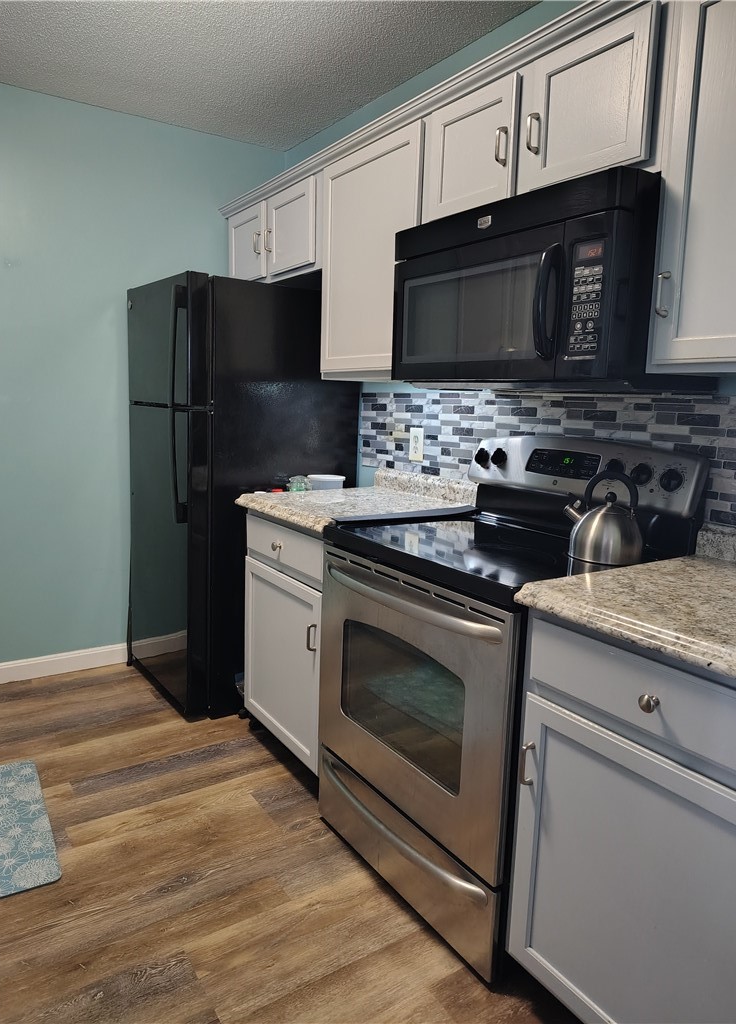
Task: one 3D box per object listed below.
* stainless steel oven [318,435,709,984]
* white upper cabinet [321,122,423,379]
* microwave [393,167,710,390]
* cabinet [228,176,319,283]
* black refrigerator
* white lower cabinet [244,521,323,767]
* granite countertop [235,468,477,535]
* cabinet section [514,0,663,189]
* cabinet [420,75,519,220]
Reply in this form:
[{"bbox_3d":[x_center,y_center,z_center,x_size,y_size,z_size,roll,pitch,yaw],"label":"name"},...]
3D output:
[{"bbox_3d":[0.319,0.401,1.931,0.665,1.175,0.755,-4,10,-33],"label":"stainless steel oven"},{"bbox_3d":[0.131,-0.821,2.426,0.338,0.730,0.580,-4,10,-33],"label":"white upper cabinet"},{"bbox_3d":[0.463,-0.543,1.862,0.435,0.419,0.757,-4,10,-33],"label":"microwave"},{"bbox_3d":[-0.277,-1.128,3.017,0.338,0.331,0.830,-4,10,-33],"label":"cabinet"},{"bbox_3d":[-0.581,-0.085,3.146,0.780,1.705,0.752,-4,10,-33],"label":"black refrigerator"},{"bbox_3d":[-0.030,0.421,2.531,0.632,0.808,0.580,-4,10,-33],"label":"white lower cabinet"},{"bbox_3d":[-0.034,-0.053,2.477,0.645,0.131,0.659,-4,10,-33],"label":"granite countertop"},{"bbox_3d":[0.615,-0.912,1.695,0.335,0.325,0.383,-4,10,-33],"label":"cabinet section"},{"bbox_3d":[0.404,-0.955,1.998,0.338,0.322,0.365,-4,10,-33],"label":"cabinet"}]

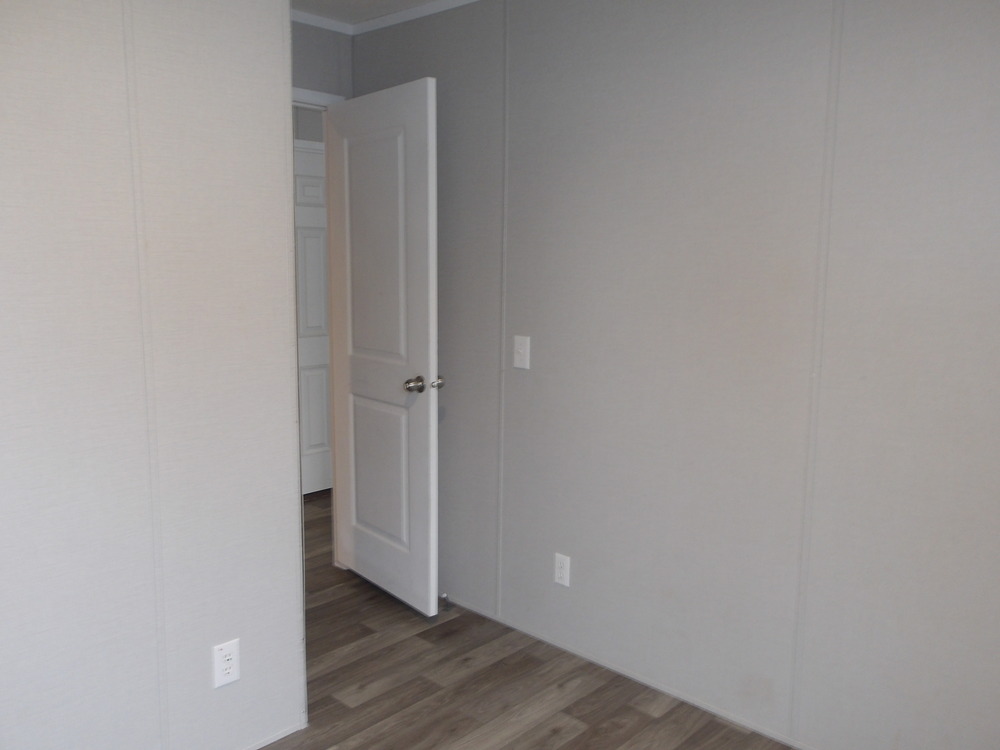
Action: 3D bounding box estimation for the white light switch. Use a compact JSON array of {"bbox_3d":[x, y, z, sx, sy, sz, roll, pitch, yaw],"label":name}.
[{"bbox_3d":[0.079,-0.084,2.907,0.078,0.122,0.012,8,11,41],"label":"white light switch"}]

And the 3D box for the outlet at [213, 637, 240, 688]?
[{"bbox_3d":[-0.766,0.814,2.196,0.008,0.123,0.079,8,11,41],"label":"outlet"}]

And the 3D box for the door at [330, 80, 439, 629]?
[{"bbox_3d":[-0.495,-0.096,3.242,0.038,2.063,0.710,-7,11,-41],"label":"door"}]

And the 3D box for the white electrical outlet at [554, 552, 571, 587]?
[{"bbox_3d":[0.229,0.722,2.883,0.069,0.115,0.008,8,11,41],"label":"white electrical outlet"}]

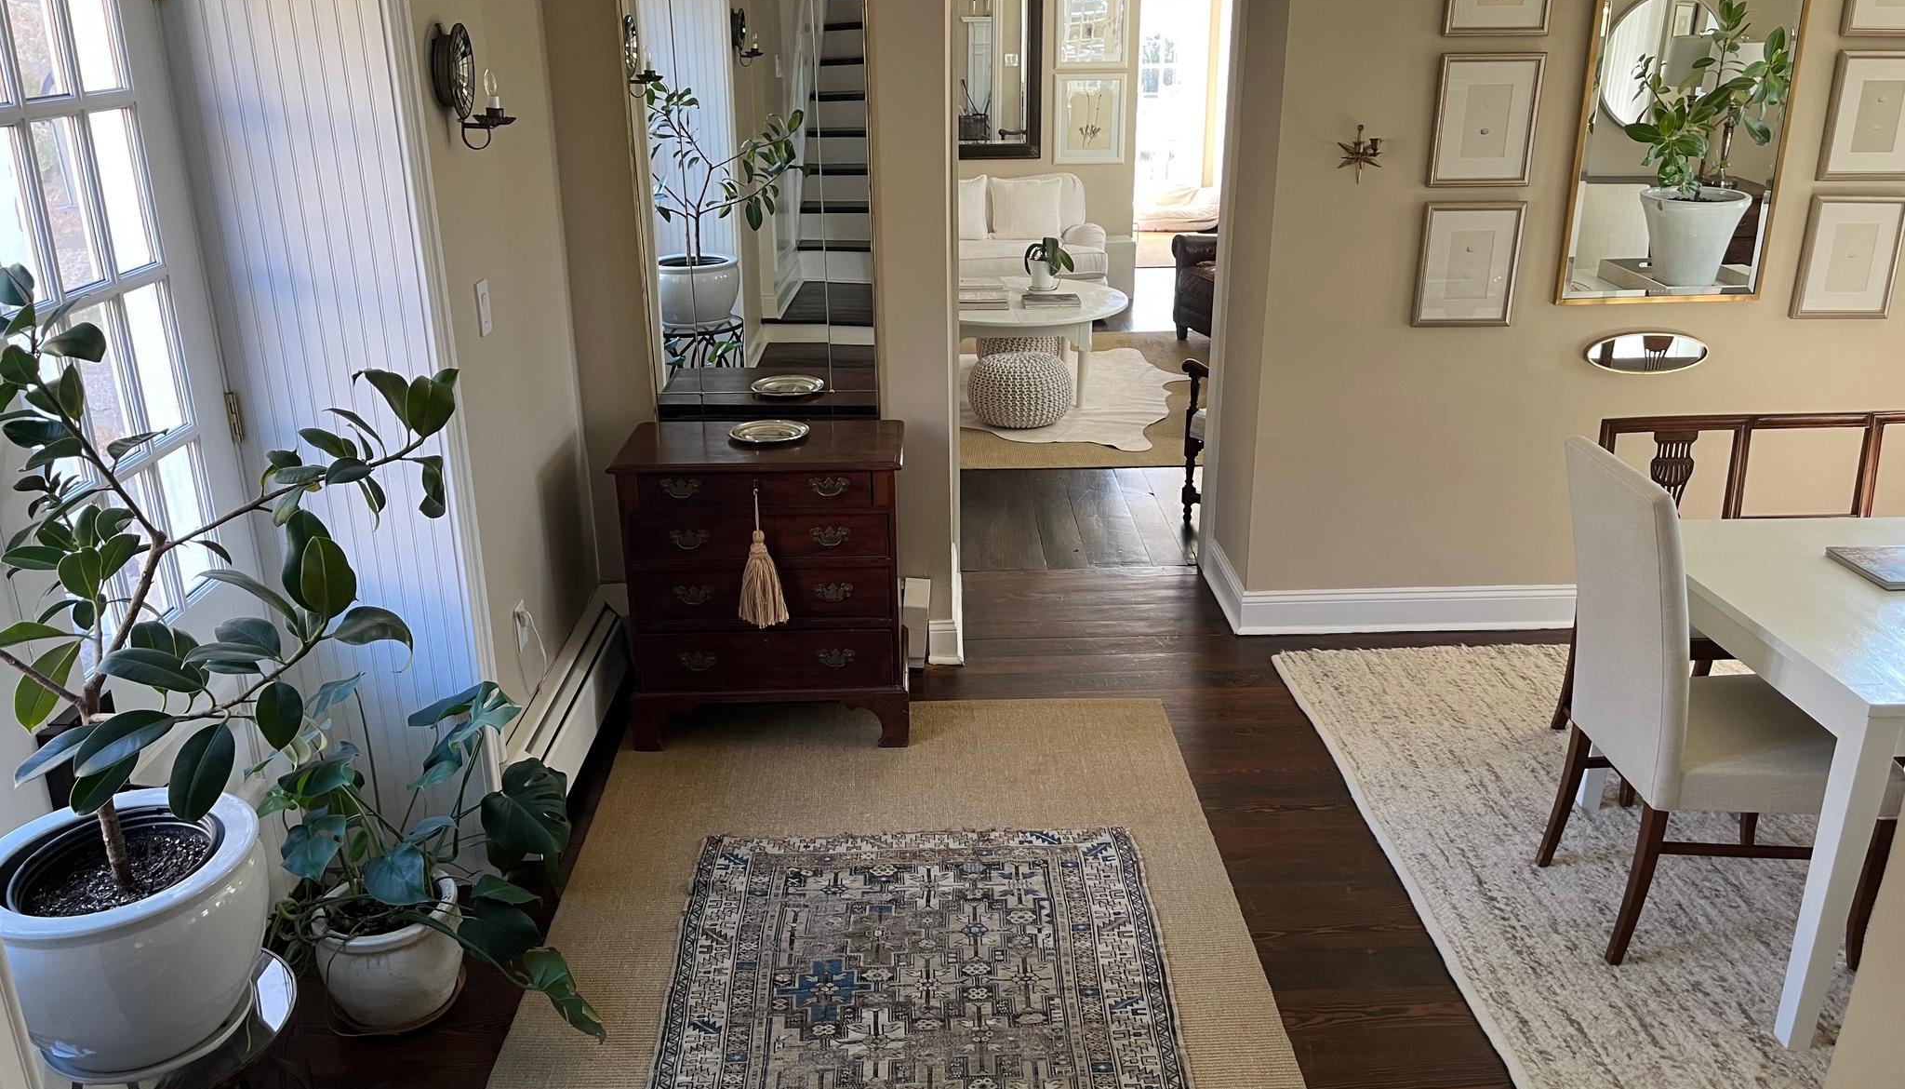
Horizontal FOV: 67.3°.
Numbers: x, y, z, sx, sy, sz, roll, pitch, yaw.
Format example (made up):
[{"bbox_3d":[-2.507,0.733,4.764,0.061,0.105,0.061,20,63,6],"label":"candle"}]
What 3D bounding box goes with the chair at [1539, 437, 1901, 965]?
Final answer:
[{"bbox_3d":[1.642,0.330,3.050,0.620,1.025,0.480,-1,21,-2],"label":"chair"}]

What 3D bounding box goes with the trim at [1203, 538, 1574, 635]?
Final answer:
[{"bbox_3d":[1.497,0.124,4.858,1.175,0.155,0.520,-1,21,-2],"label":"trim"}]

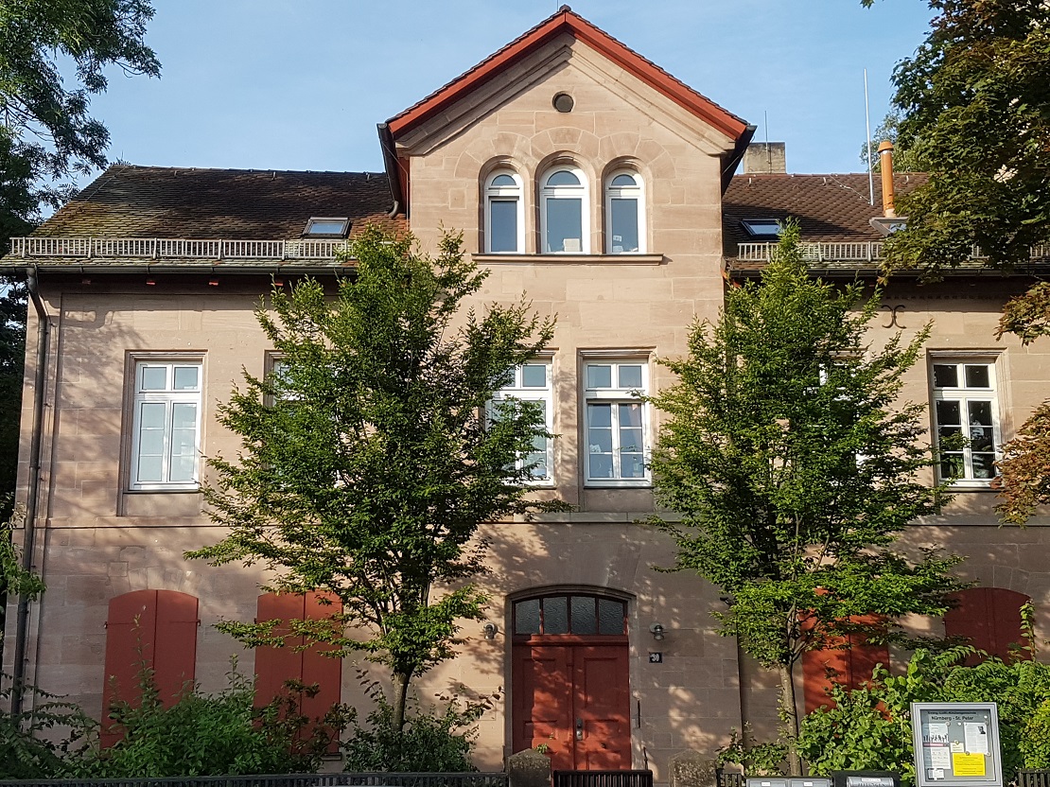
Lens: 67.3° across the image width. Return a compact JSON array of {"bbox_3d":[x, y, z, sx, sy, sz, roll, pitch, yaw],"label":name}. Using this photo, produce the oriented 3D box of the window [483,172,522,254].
[{"bbox_3d":[-0.287,-2.642,11.423,0.589,1.276,0.140,0,-7,-2],"label":"window"}]

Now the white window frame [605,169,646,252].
[{"bbox_3d":[1.469,-2.660,11.498,0.611,1.284,0.140,0,-7,-2],"label":"white window frame"}]

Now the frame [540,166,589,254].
[{"bbox_3d":[0.578,-2.679,11.463,0.731,1.338,0.140,0,-7,-2],"label":"frame"}]

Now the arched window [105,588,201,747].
[{"bbox_3d":[-5.063,3.724,10.647,1.229,2.127,0.090,0,-7,-2],"label":"arched window"}]

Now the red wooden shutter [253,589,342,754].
[{"bbox_3d":[-3.086,3.776,10.723,1.184,2.141,0.090,0,-7,-2],"label":"red wooden shutter"}]

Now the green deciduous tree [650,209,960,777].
[{"bbox_3d":[3.259,1.447,9.100,3.647,6.701,3.500,0,-7,-2],"label":"green deciduous tree"}]

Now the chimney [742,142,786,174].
[{"bbox_3d":[4.635,-4.525,15.300,0.844,0.800,0.650,0,-7,-2],"label":"chimney"}]

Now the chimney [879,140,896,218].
[{"bbox_3d":[5.886,-3.478,12.800,0.240,1.272,0.240,0,-7,-2],"label":"chimney"}]

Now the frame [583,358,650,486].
[{"bbox_3d":[1.303,0.405,11.136,0.967,1.835,0.140,0,-7,-2],"label":"frame"}]

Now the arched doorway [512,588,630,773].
[{"bbox_3d":[0.625,4.034,10.708,1.624,2.651,0.250,0,-7,-2],"label":"arched doorway"}]

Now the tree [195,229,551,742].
[{"bbox_3d":[-1.733,1.431,9.000,4.233,6.584,3.700,0,-7,-2],"label":"tree"}]

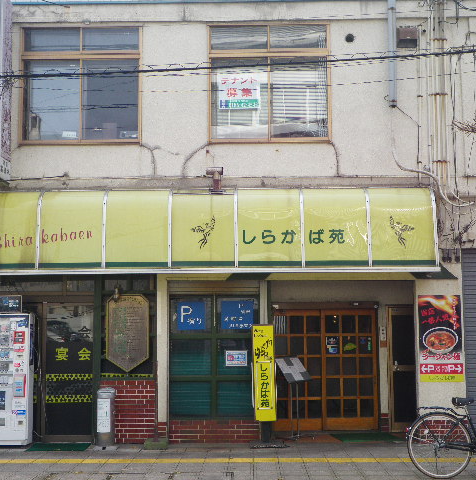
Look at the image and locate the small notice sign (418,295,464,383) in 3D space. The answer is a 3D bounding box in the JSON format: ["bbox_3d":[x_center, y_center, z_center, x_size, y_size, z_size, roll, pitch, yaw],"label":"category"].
[{"bbox_3d":[2.893,1.403,12.115,0.630,1.237,0.020,0,-6,1],"label":"small notice sign"}]

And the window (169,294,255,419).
[{"bbox_3d":[-0.354,1.667,12.223,1.268,1.761,0.080,0,-6,1],"label":"window"}]

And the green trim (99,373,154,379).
[{"bbox_3d":[-1.574,1.939,12.166,0.785,0.092,0.100,0,-6,1],"label":"green trim"}]

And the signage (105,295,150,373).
[{"bbox_3d":[-1.572,1.339,12.210,0.625,1.111,0.050,0,-6,1],"label":"signage"}]

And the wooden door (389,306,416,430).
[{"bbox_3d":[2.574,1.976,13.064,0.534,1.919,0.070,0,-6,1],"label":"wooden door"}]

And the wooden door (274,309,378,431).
[{"bbox_3d":[1.350,1.992,13.088,1.624,1.853,0.080,0,-6,1],"label":"wooden door"}]

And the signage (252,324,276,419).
[{"bbox_3d":[0.363,1.827,11.688,0.314,1.325,0.130,0,-6,1],"label":"signage"}]

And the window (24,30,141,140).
[{"bbox_3d":[-2.317,-2.292,12.643,1.753,1.780,0.100,0,-6,1],"label":"window"}]

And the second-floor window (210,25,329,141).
[{"bbox_3d":[0.465,-2.318,12.600,1.755,1.767,0.100,0,-6,1],"label":"second-floor window"}]

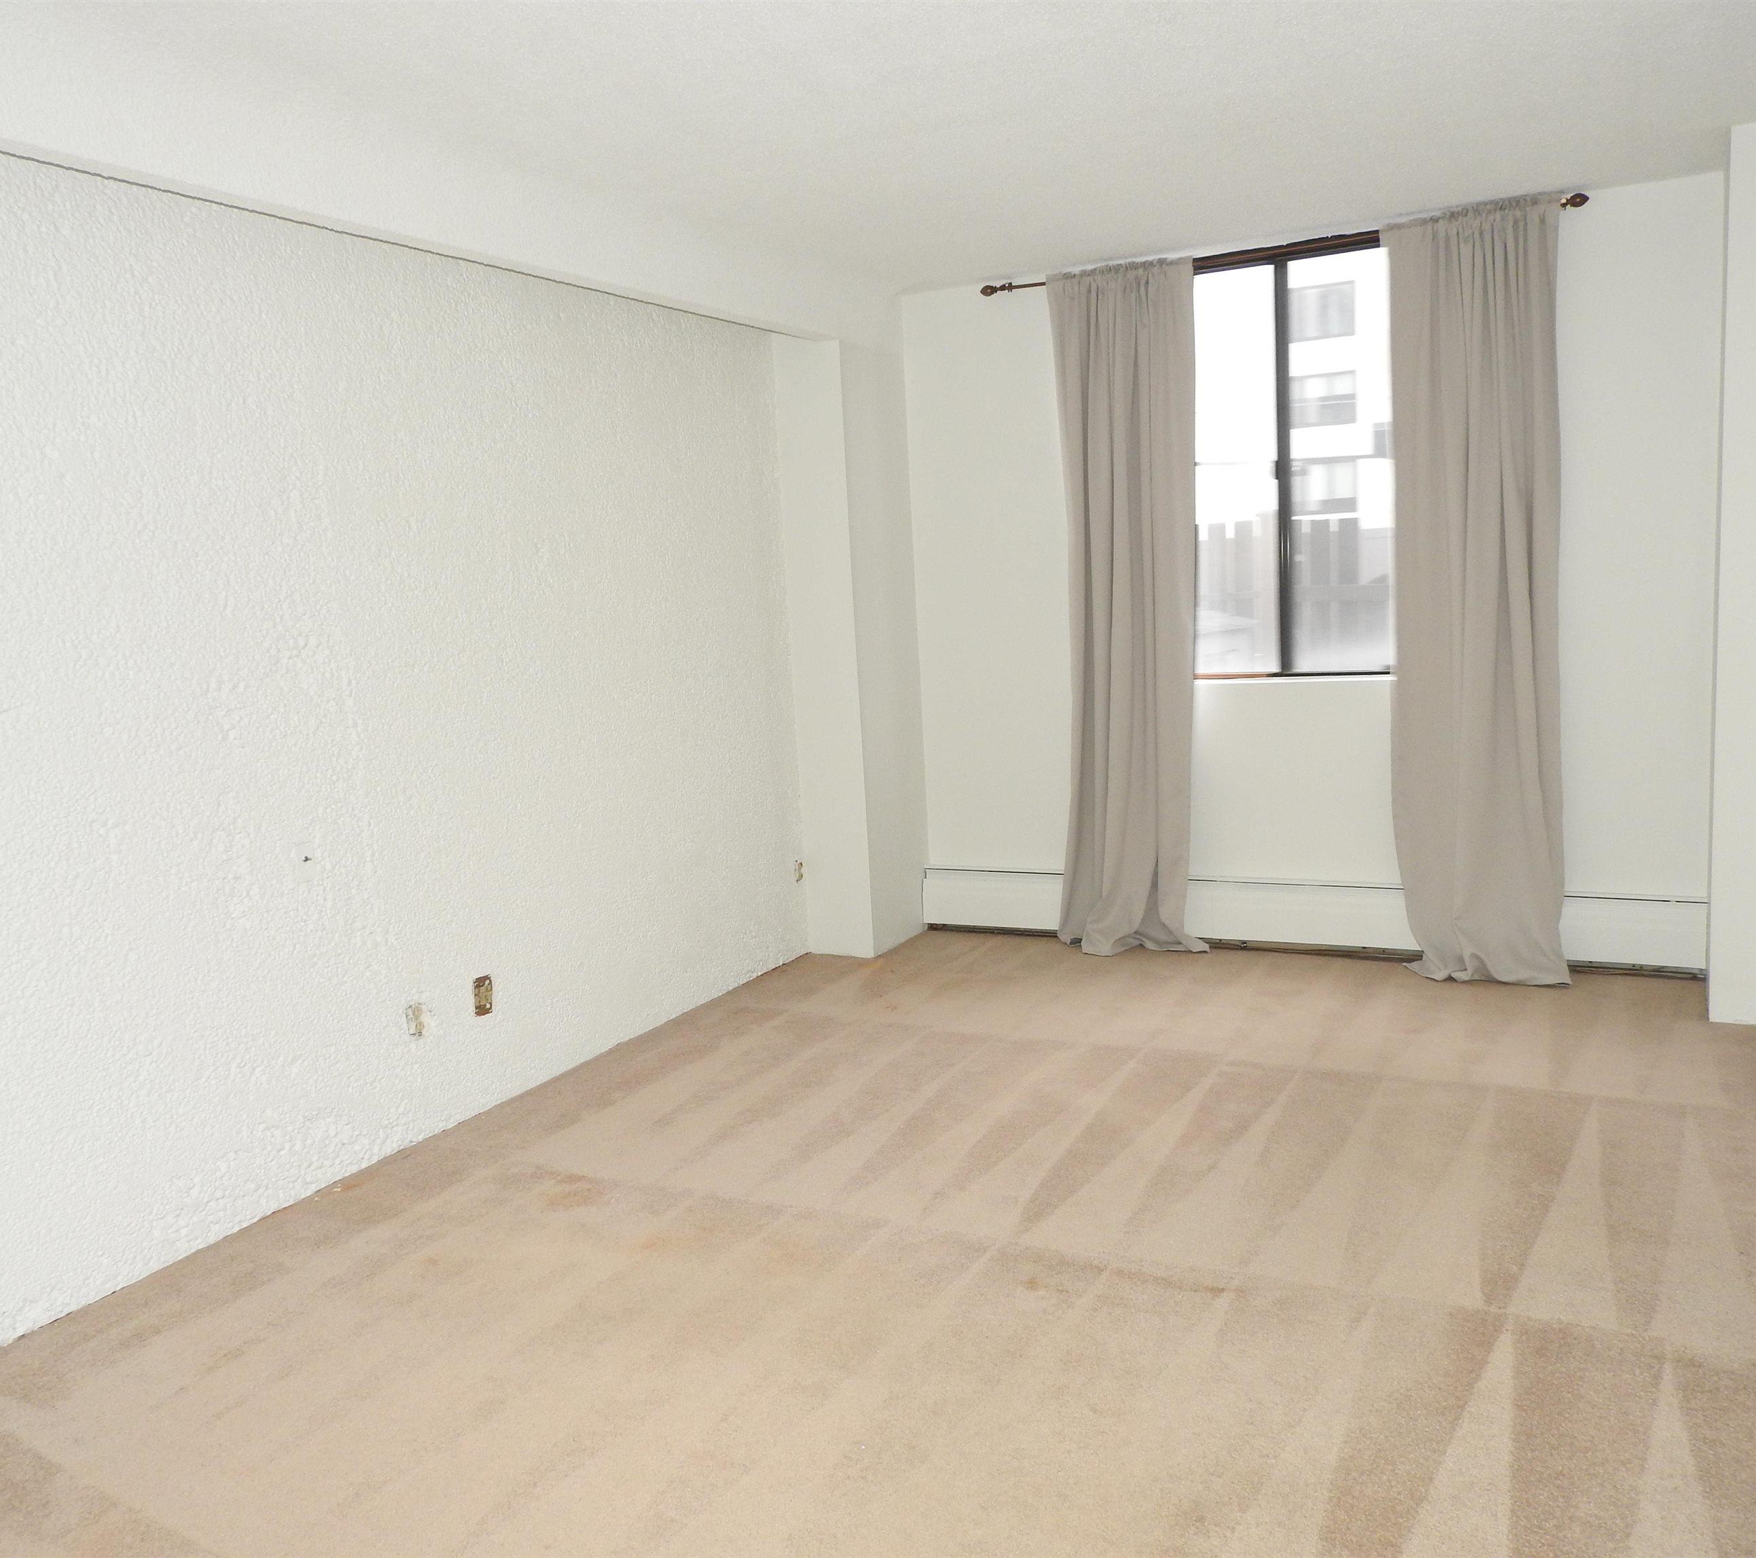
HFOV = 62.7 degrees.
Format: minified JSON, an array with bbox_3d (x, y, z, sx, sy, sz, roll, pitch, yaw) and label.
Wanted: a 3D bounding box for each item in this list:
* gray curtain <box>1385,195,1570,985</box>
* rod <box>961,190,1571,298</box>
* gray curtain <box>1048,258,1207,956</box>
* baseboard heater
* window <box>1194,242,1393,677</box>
[{"bbox_3d":[1.912,-0.562,4.602,0.555,2.440,0.140,1,9,25],"label":"gray curtain"},{"bbox_3d":[1.263,-1.750,4.767,1.960,0.055,0.090,1,9,25],"label":"rod"},{"bbox_3d":[0.871,-0.570,5.096,0.550,2.435,0.130,1,9,25],"label":"gray curtain"},{"bbox_3d":[1.397,0.486,5.103,2.685,0.245,0.075,1,9,25],"label":"baseboard heater"},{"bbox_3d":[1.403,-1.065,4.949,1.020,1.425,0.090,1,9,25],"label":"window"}]

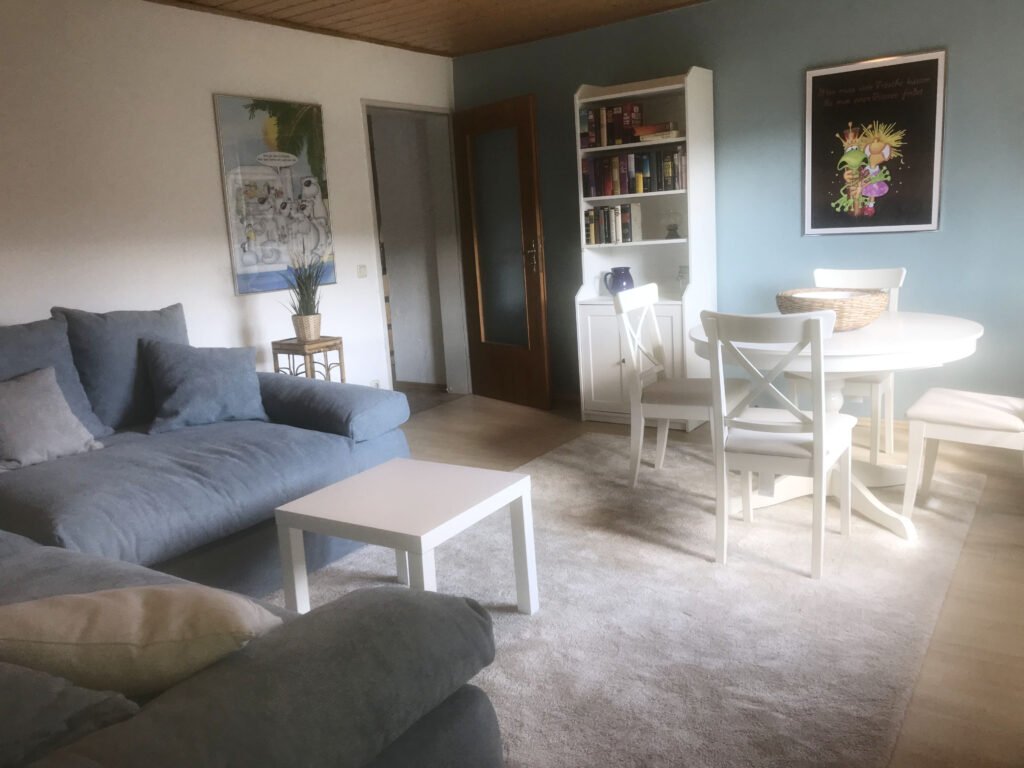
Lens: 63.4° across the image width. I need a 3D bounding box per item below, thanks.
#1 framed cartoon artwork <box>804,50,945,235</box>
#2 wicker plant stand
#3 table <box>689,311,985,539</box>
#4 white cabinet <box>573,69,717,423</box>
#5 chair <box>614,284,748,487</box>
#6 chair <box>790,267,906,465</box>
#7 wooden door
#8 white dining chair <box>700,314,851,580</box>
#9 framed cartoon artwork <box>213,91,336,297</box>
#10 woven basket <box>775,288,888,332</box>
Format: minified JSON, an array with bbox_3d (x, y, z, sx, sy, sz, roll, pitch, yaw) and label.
[{"bbox_3d":[1.865,-1.220,4.306,0.665,0.860,0.025,5,14,36],"label":"framed cartoon artwork"},{"bbox_3d":[-1.122,0.082,4.691,0.285,0.665,0.265,5,14,36],"label":"wicker plant stand"},{"bbox_3d":[1.298,0.135,3.411,1.100,0.740,1.100,5,14,36],"label":"table"},{"bbox_3d":[0.793,-0.765,4.931,0.700,2.010,0.460,5,14,36],"label":"white cabinet"},{"bbox_3d":[0.791,0.007,3.778,0.520,0.910,0.430,5,14,36],"label":"chair"},{"bbox_3d":[1.598,-0.073,3.972,0.430,0.910,0.520,4,14,35],"label":"chair"},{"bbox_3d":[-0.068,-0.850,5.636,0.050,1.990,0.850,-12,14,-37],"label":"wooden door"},{"bbox_3d":[0.970,0.156,2.963,0.430,0.910,0.520,3,13,31],"label":"white dining chair"},{"bbox_3d":[-1.298,-1.046,4.631,0.025,1.020,0.715,5,14,36],"label":"framed cartoon artwork"},{"bbox_3d":[1.276,-0.291,3.309,0.420,0.140,0.420,5,14,36],"label":"woven basket"}]

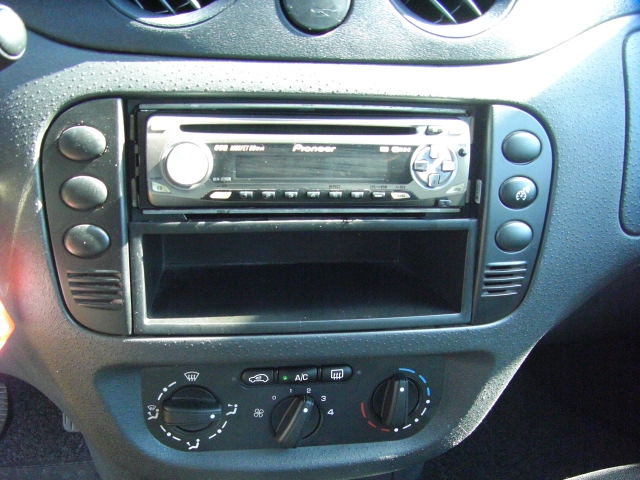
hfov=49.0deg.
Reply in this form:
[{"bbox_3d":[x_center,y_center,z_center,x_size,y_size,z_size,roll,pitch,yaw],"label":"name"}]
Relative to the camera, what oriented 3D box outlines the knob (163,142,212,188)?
[{"bbox_3d":[-0.066,-0.037,0.350,0.025,0.024,0.012,-1,12,-9],"label":"knob"}]

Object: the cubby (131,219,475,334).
[{"bbox_3d":[-0.015,0.007,0.435,0.185,0.059,0.119,-1,12,-9],"label":"cubby"}]

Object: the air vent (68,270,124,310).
[{"bbox_3d":[-0.116,0.025,0.362,0.028,0.019,0.007,-1,12,-9],"label":"air vent"}]

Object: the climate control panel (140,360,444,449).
[{"bbox_3d":[-0.012,0.095,0.392,0.170,0.055,0.024,-1,18,-9],"label":"climate control panel"}]

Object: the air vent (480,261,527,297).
[{"bbox_3d":[0.104,0.022,0.396,0.028,0.019,0.007,-1,12,-9],"label":"air vent"}]

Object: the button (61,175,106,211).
[{"bbox_3d":[-0.117,-0.023,0.349,0.022,0.018,0.008,-1,12,-9],"label":"button"}]

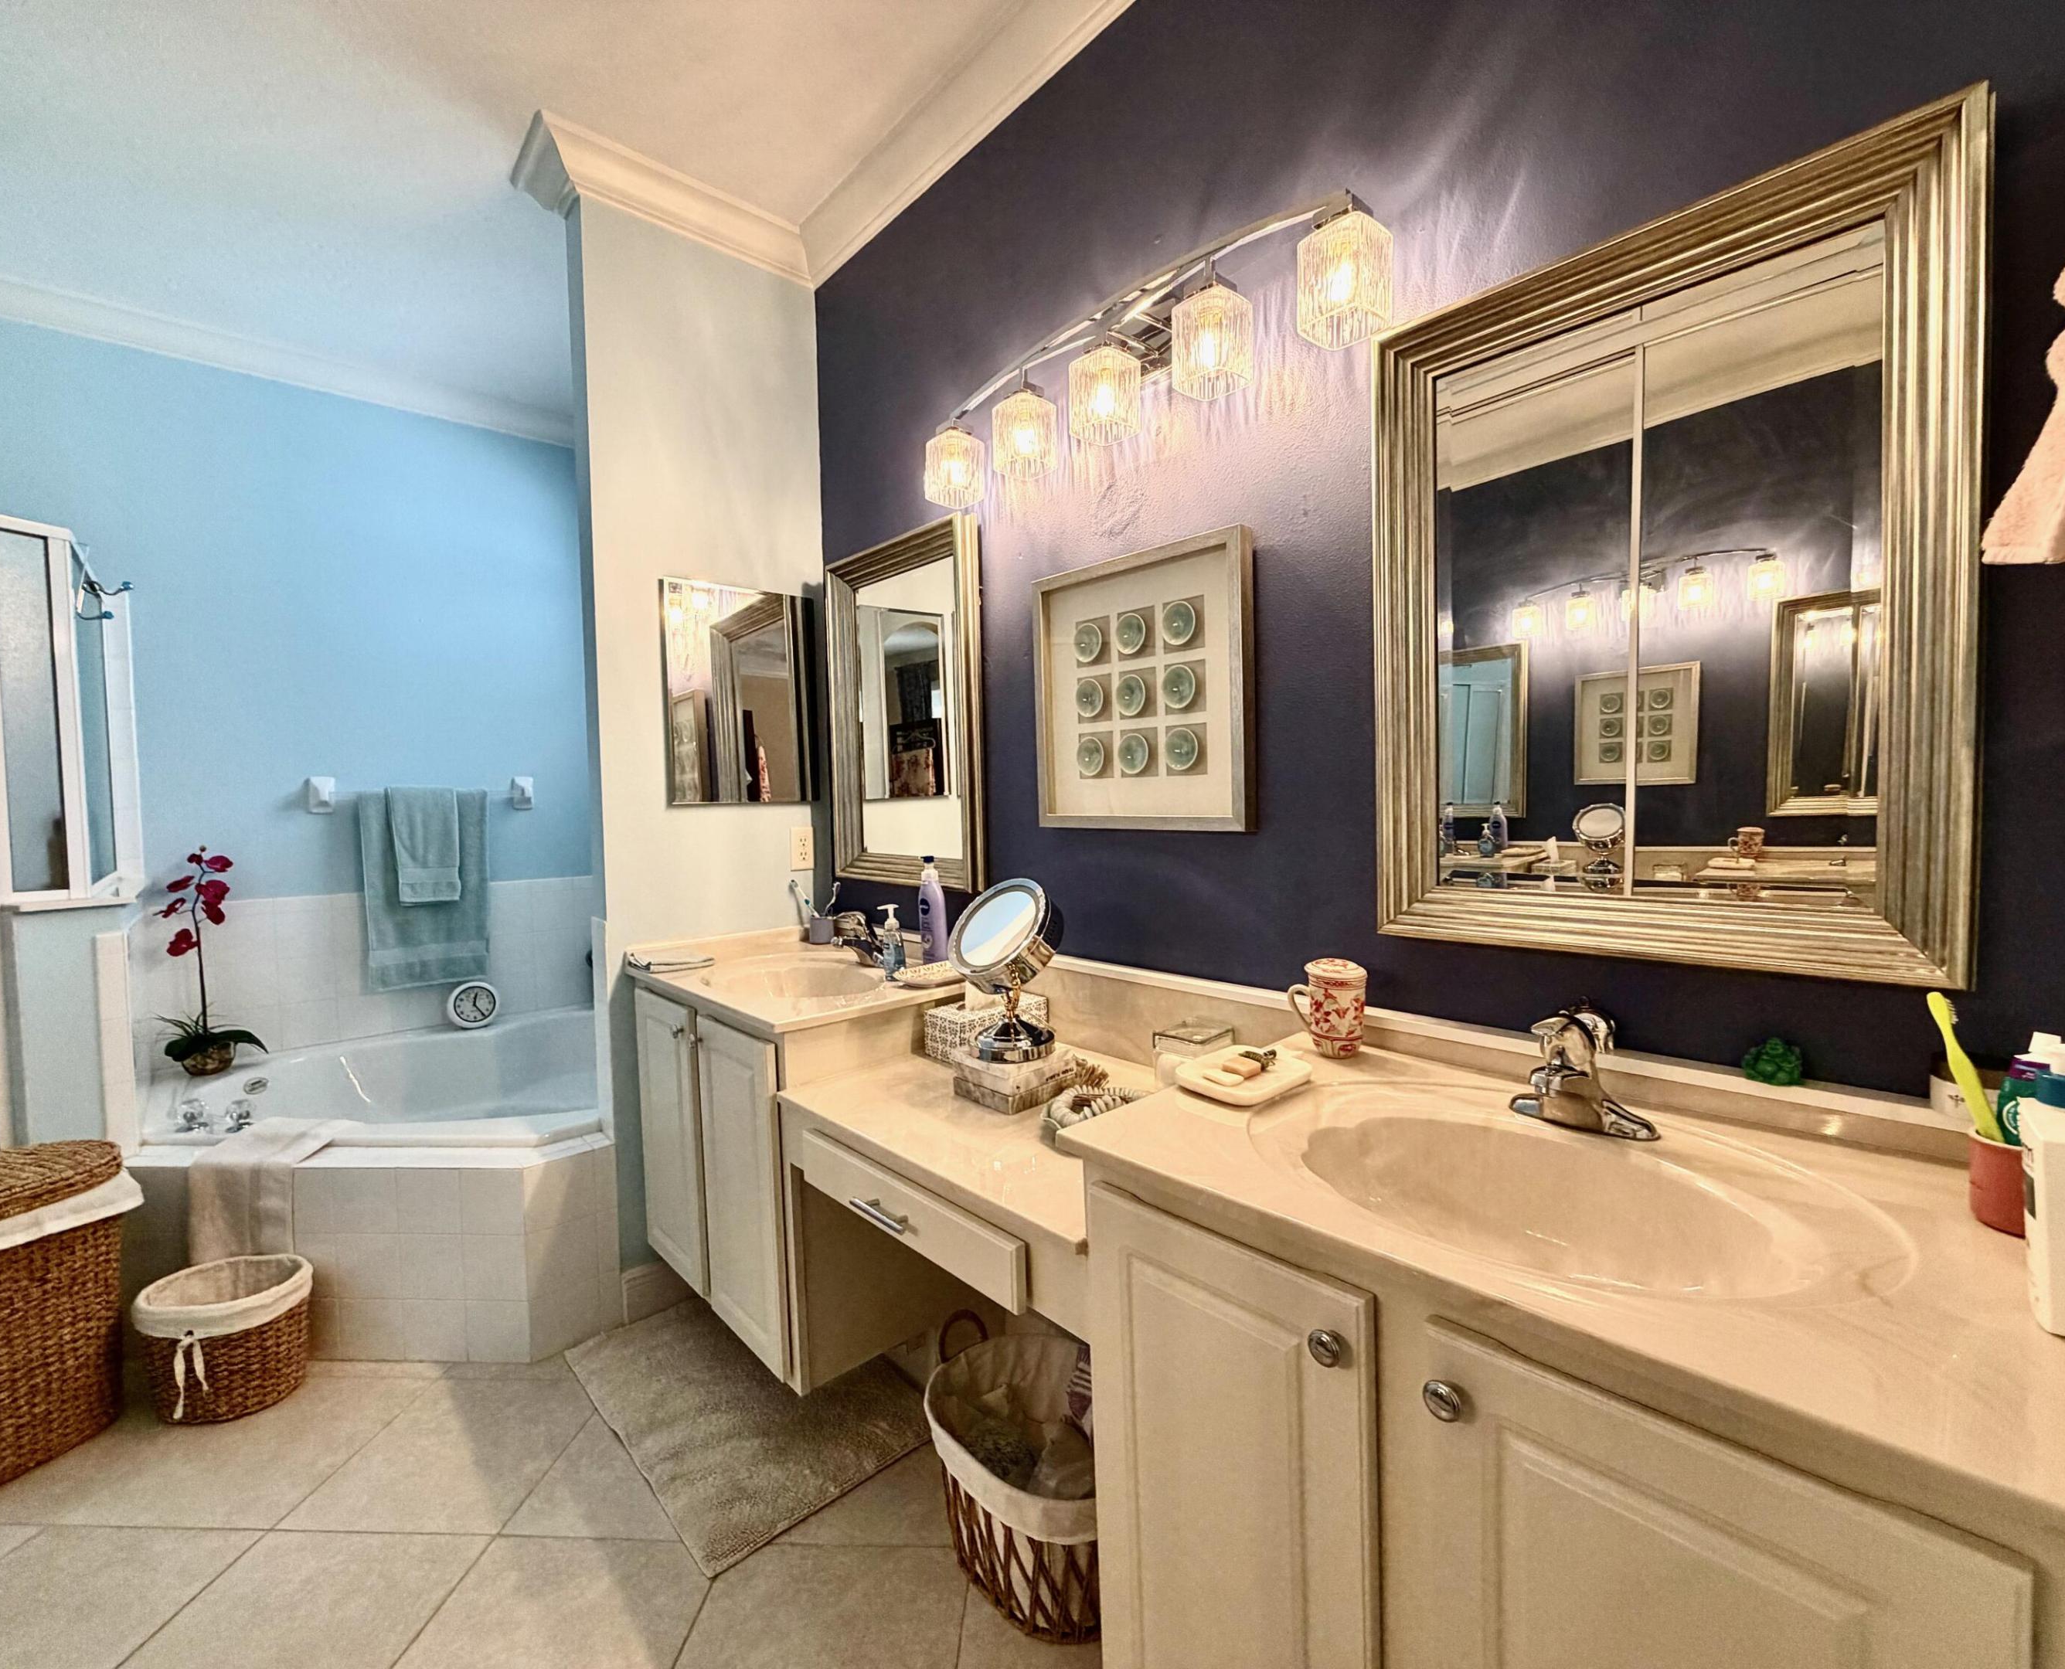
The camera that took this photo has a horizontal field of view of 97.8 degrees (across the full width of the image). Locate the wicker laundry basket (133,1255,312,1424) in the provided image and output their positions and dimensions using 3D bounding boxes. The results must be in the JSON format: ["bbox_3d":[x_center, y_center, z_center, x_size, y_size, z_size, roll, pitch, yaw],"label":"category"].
[{"bbox_3d":[-1.732,1.083,1.939,0.302,0.252,0.230,-1,2,0],"label":"wicker laundry basket"}]

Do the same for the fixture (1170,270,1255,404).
[{"bbox_3d":[0.287,-0.779,1.424,0.097,0.136,0.097,-3,3,-42],"label":"fixture"}]

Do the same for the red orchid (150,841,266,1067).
[{"bbox_3d":[-2.501,0.375,2.734,0.252,0.695,0.212,-4,3,-42],"label":"red orchid"}]

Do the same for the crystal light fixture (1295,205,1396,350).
[{"bbox_3d":[0.440,-0.773,1.266,0.093,0.122,0.093,-4,3,-42],"label":"crystal light fixture"}]

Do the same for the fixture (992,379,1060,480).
[{"bbox_3d":[-0.017,-0.784,1.755,0.097,0.136,0.097,-3,3,-42],"label":"fixture"}]

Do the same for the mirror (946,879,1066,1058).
[{"bbox_3d":[-0.046,0.239,1.625,0.192,0.309,0.224,-4,3,-42],"label":"mirror"}]

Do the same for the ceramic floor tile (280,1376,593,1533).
[{"bbox_3d":[-1.112,1.205,1.765,0.411,0.010,0.411,-1,2,3],"label":"ceramic floor tile"}]

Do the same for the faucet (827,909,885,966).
[{"bbox_3d":[-0.413,0.247,2.146,0.146,0.129,0.158,-4,3,-42],"label":"faucet"}]

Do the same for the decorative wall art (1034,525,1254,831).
[{"bbox_3d":[0.191,-0.259,1.665,0.037,0.495,0.498,-4,3,-42],"label":"decorative wall art"}]

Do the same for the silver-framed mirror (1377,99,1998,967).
[{"bbox_3d":[0.711,-0.278,1.085,0.038,0.849,0.606,-4,3,-42],"label":"silver-framed mirror"}]

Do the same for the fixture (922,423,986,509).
[{"bbox_3d":[-0.170,-0.787,1.942,0.093,0.122,0.093,-4,3,-42],"label":"fixture"}]

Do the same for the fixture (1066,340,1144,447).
[{"bbox_3d":[0.129,-0.782,1.596,0.097,0.136,0.097,-3,3,-42],"label":"fixture"}]

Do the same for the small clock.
[{"bbox_3d":[-1.998,0.614,3.224,0.156,0.156,0.045,-3,-13,-42],"label":"small clock"}]

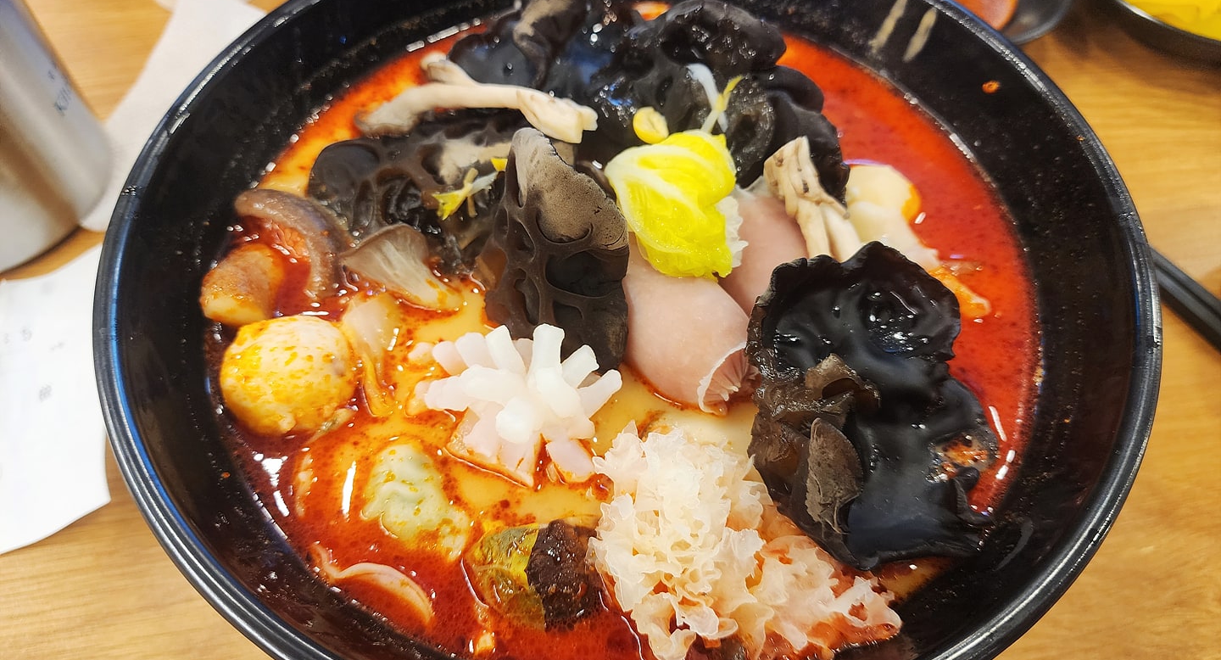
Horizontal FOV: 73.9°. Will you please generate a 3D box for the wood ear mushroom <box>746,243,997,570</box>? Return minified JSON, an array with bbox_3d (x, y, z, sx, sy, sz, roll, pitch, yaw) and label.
[{"bbox_3d":[0.064,0.018,0.205,0.060,0.028,0.085,1,57,0],"label":"wood ear mushroom"}]

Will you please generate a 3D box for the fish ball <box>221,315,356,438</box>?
[{"bbox_3d":[-0.083,0.012,0.208,0.032,0.031,0.032,0,57,0],"label":"fish ball"}]

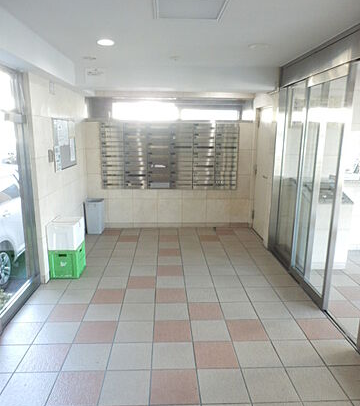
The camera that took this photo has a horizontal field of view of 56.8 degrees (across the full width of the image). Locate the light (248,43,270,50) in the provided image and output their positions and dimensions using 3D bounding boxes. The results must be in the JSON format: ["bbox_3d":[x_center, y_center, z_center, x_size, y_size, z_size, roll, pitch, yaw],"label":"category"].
[{"bbox_3d":[0.745,-1.471,3.119,0.205,0.030,0.205,0,12,-3],"label":"light"}]

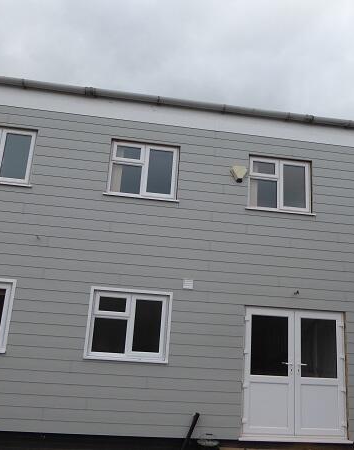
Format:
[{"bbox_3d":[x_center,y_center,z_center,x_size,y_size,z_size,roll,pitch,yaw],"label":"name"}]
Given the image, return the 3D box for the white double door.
[{"bbox_3d":[1.919,2.405,7.088,1.731,1.992,0.110,5,-14,-7],"label":"white double door"}]

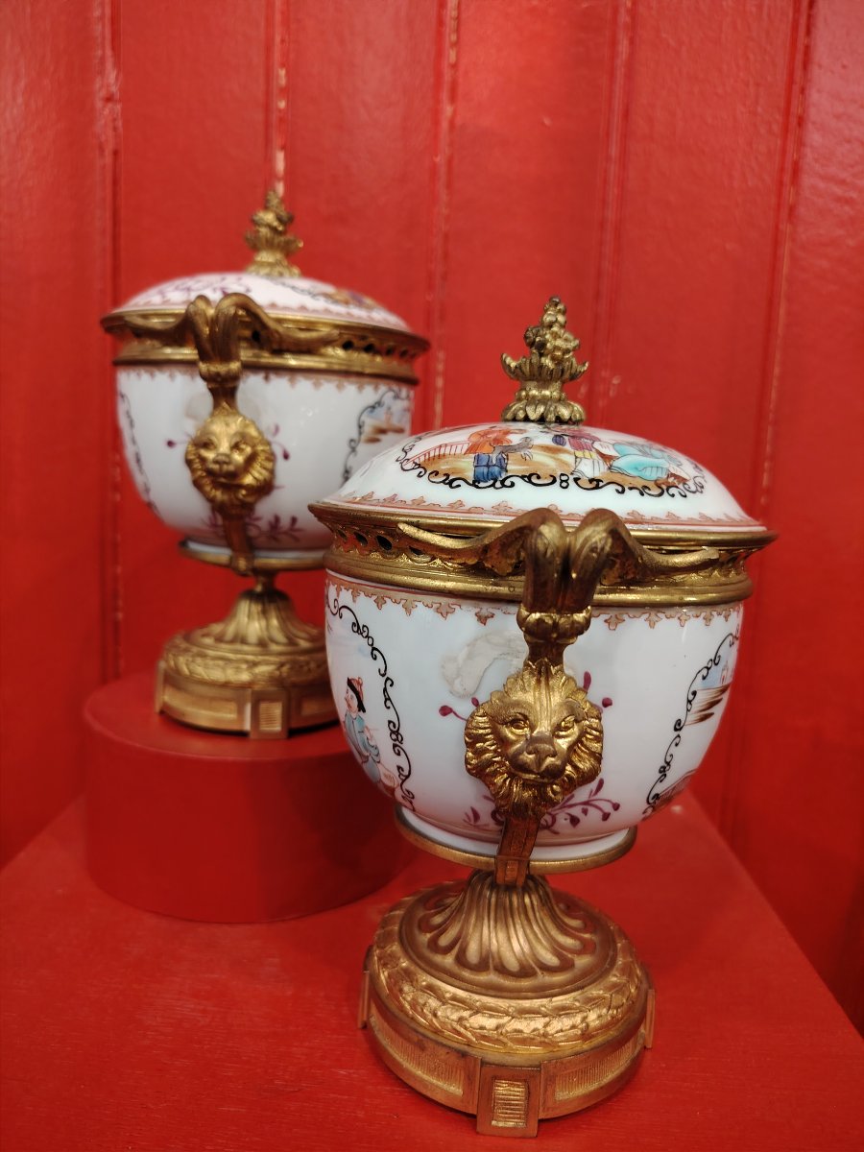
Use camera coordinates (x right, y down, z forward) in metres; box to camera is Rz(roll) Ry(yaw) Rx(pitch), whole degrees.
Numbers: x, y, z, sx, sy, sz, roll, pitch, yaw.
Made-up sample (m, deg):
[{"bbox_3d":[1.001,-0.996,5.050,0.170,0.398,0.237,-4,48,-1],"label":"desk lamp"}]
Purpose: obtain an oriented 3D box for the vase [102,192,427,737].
[{"bbox_3d":[-0.088,-0.063,0.432,0.170,0.274,0.190,4,10,2],"label":"vase"}]

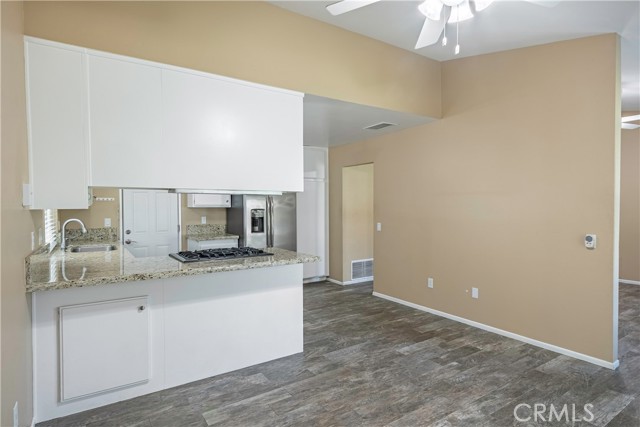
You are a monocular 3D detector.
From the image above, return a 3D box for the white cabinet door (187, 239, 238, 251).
[{"bbox_3d":[-1.705,0.854,5.471,0.614,0.866,0.614,-1,1,-33],"label":"white cabinet door"}]

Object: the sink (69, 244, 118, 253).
[{"bbox_3d":[-2.677,0.516,4.010,0.443,0.201,0.725,-1,1,-33],"label":"sink"}]

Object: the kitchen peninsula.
[{"bbox_3d":[-1.176,0.878,3.124,2.165,0.903,0.977,-1,1,-33],"label":"kitchen peninsula"}]

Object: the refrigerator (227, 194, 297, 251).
[{"bbox_3d":[-0.987,0.393,5.774,0.921,1.772,0.816,-1,1,-33],"label":"refrigerator"}]

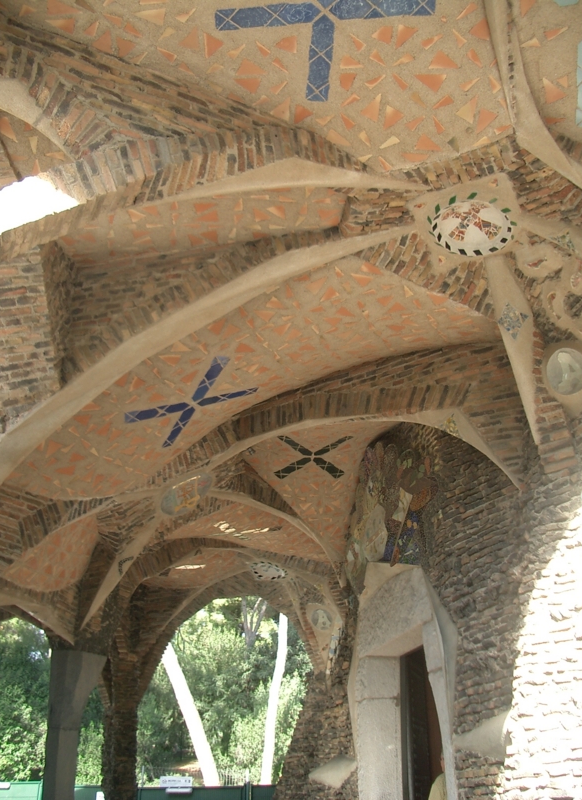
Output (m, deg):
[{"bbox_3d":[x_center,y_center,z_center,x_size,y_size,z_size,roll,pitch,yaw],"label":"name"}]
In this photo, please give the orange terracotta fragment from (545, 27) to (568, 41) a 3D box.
[{"bbox_3d":[1.280,-1.767,3.900,0.120,0.020,0.055,-19,-39,25],"label":"orange terracotta fragment"}]

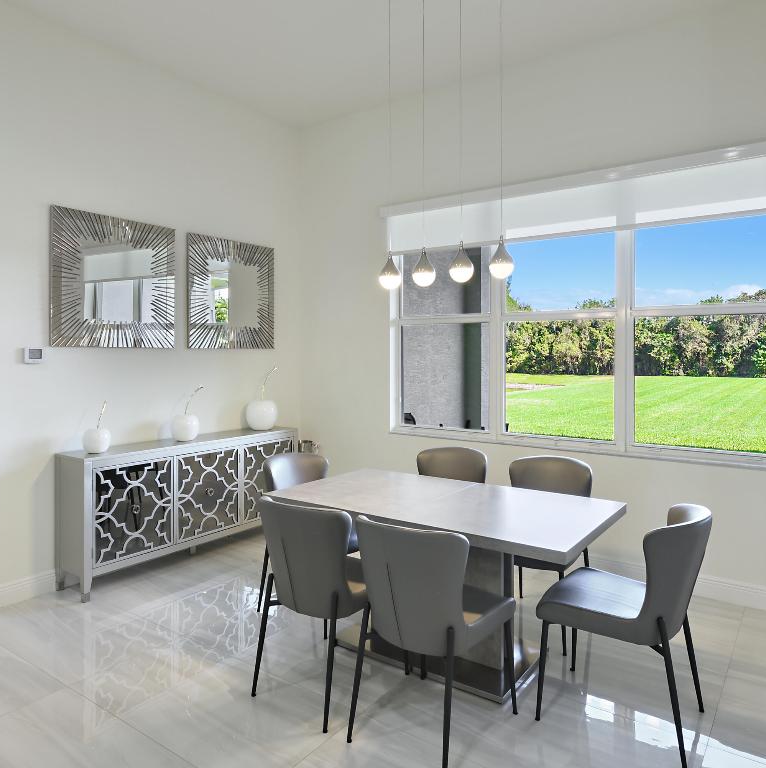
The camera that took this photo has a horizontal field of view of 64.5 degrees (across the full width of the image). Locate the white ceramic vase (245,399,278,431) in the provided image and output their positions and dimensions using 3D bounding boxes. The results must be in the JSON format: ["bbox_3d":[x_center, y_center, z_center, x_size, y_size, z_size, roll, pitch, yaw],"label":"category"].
[{"bbox_3d":[-1.000,0.253,5.040,0.252,0.248,0.252,0,2,0],"label":"white ceramic vase"}]

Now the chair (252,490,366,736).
[{"bbox_3d":[-0.226,0.927,2.741,0.500,0.865,0.595,2,3,36],"label":"chair"}]

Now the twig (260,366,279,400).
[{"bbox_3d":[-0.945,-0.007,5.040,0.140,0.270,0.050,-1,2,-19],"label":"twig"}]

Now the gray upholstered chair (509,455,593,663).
[{"bbox_3d":[0.889,0.895,3.374,0.500,0.865,0.600,2,3,36],"label":"gray upholstered chair"}]

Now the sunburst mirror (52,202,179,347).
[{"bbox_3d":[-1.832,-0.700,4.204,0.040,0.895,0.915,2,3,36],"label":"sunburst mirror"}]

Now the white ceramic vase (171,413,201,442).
[{"bbox_3d":[-1.434,0.315,4.410,0.198,0.190,0.198,0,2,0],"label":"white ceramic vase"}]

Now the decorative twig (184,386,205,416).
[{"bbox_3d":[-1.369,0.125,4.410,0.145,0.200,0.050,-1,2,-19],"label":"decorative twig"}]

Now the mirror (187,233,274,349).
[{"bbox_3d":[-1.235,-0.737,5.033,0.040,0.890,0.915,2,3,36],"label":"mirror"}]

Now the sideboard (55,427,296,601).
[{"bbox_3d":[-1.387,0.839,4.483,0.345,0.865,1.840,2,3,36],"label":"sideboard"}]

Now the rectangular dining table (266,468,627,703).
[{"bbox_3d":[0.289,0.963,3.100,1.610,0.758,0.896,2,3,36],"label":"rectangular dining table"}]

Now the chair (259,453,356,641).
[{"bbox_3d":[-0.388,0.886,3.547,0.595,0.865,0.500,2,3,36],"label":"chair"}]

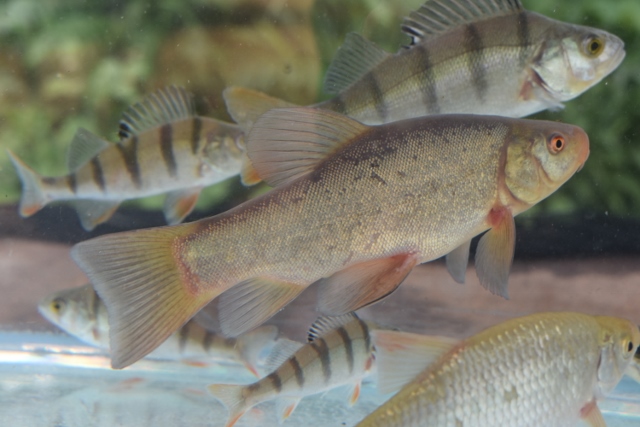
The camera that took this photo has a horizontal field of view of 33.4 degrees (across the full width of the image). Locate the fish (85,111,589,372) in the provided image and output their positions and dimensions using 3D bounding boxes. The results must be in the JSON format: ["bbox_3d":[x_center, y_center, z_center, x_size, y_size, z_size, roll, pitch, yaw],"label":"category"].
[{"bbox_3d":[0.010,0.004,0.605,0.310,0.142,0.056,-18,0,-18],"label":"fish"}]

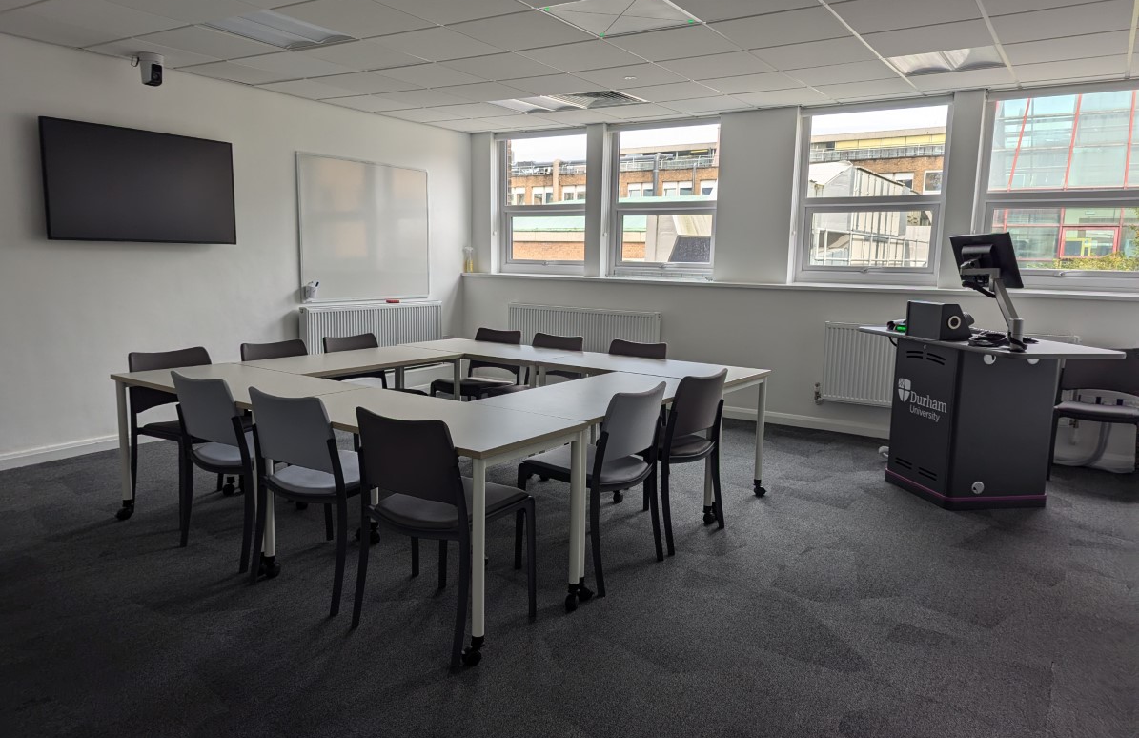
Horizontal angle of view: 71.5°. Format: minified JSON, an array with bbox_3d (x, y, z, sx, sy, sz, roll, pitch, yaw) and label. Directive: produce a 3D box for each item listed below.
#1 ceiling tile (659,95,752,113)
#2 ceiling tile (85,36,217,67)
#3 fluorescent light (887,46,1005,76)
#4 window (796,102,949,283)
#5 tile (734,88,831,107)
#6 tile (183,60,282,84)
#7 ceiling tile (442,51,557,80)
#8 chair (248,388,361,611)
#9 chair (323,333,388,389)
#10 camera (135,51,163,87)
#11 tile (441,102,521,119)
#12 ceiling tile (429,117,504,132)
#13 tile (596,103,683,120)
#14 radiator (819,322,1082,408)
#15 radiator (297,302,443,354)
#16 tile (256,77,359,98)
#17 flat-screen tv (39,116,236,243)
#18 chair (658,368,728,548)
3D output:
[{"bbox_3d":[1.057,-2.082,6.221,0.606,0.025,0.576,7,10,32],"label":"ceiling tile"},{"bbox_3d":[-2.570,-1.968,4.927,0.528,0.030,0.595,7,10,32],"label":"ceiling tile"},{"bbox_3d":[2.228,-1.842,4.668,0.595,0.070,0.595,7,10,32],"label":"fluorescent light"},{"bbox_3d":[2.287,-1.309,6.087,1.071,1.318,0.091,7,10,32],"label":"window"},{"bbox_3d":[1.556,-2.031,5.889,0.600,0.030,0.558,6,10,32],"label":"tile"},{"bbox_3d":[-2.240,-2.034,5.430,0.528,0.030,0.595,7,10,32],"label":"tile"},{"bbox_3d":[-0.429,-1.940,5.051,0.600,0.030,0.600,6,10,32],"label":"ceiling tile"},{"bbox_3d":[-0.955,0.464,3.182,0.505,0.818,0.505,7,10,32],"label":"chair"},{"bbox_3d":[-1.192,0.213,4.829,0.490,0.810,0.500,7,10,32],"label":"chair"},{"bbox_3d":[-2.601,-1.857,4.918,0.150,0.185,0.145,6,10,30],"label":"camera"},{"bbox_3d":[-0.790,-2.191,6.703,0.606,0.025,0.606,7,10,32],"label":"tile"},{"bbox_3d":[-0.942,-2.307,7.453,0.565,0.025,0.595,7,10,32],"label":"ceiling tile"},{"bbox_3d":[0.548,-2.141,6.546,0.606,0.025,0.576,7,10,32],"label":"tile"},{"bbox_3d":[2.654,0.013,5.675,1.620,0.600,0.105,7,10,32],"label":"radiator"},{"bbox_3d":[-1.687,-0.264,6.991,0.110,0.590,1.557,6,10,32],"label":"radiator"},{"bbox_3d":[-1.924,-2.109,5.998,0.527,0.025,0.606,7,10,32],"label":"tile"},{"bbox_3d":[-2.785,-1.192,5.194,0.071,0.712,1.247,7,10,32],"label":"flat-screen tv"},{"bbox_3d":[0.455,0.394,3.845,0.500,0.815,0.500,8,10,38],"label":"chair"}]

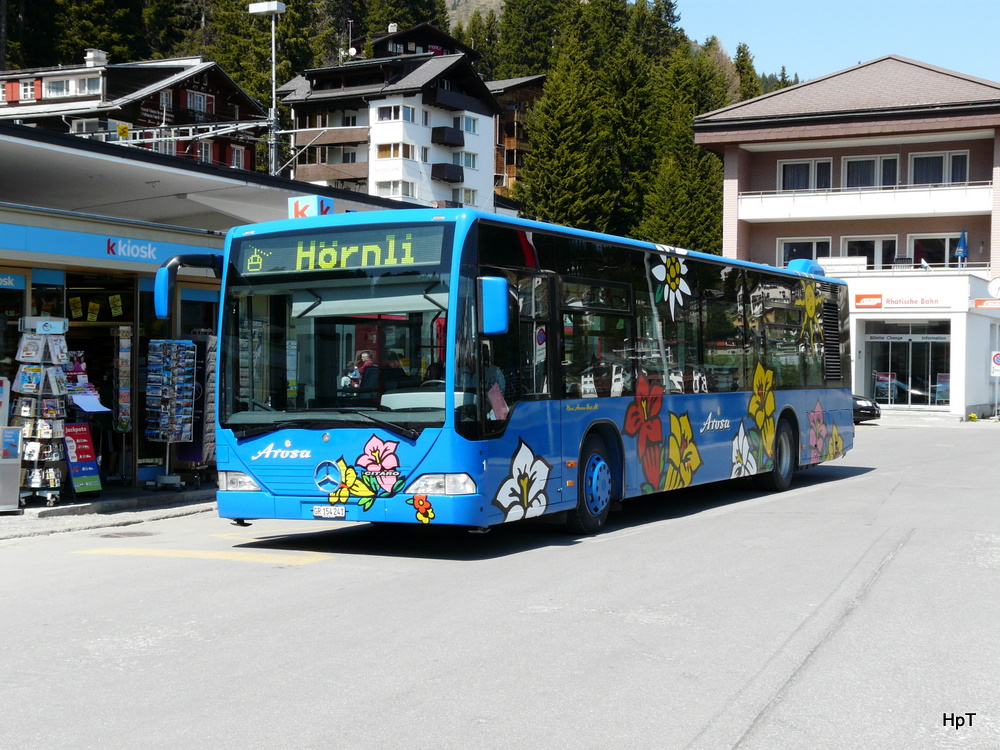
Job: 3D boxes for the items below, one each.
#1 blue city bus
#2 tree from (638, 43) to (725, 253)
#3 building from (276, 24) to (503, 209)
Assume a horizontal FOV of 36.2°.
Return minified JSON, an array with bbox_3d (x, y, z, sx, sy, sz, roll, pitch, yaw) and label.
[{"bbox_3d":[1.360,0.034,18.165,2.620,3.060,11.950,-1,0,28],"label":"blue city bus"},{"bbox_3d":[10.400,-12.000,88.000,5.600,14.500,5.600,0,0,0],"label":"tree"},{"bbox_3d":[-8.400,-16.900,119.500,13.200,15.500,11.300,0,0,33],"label":"building"}]

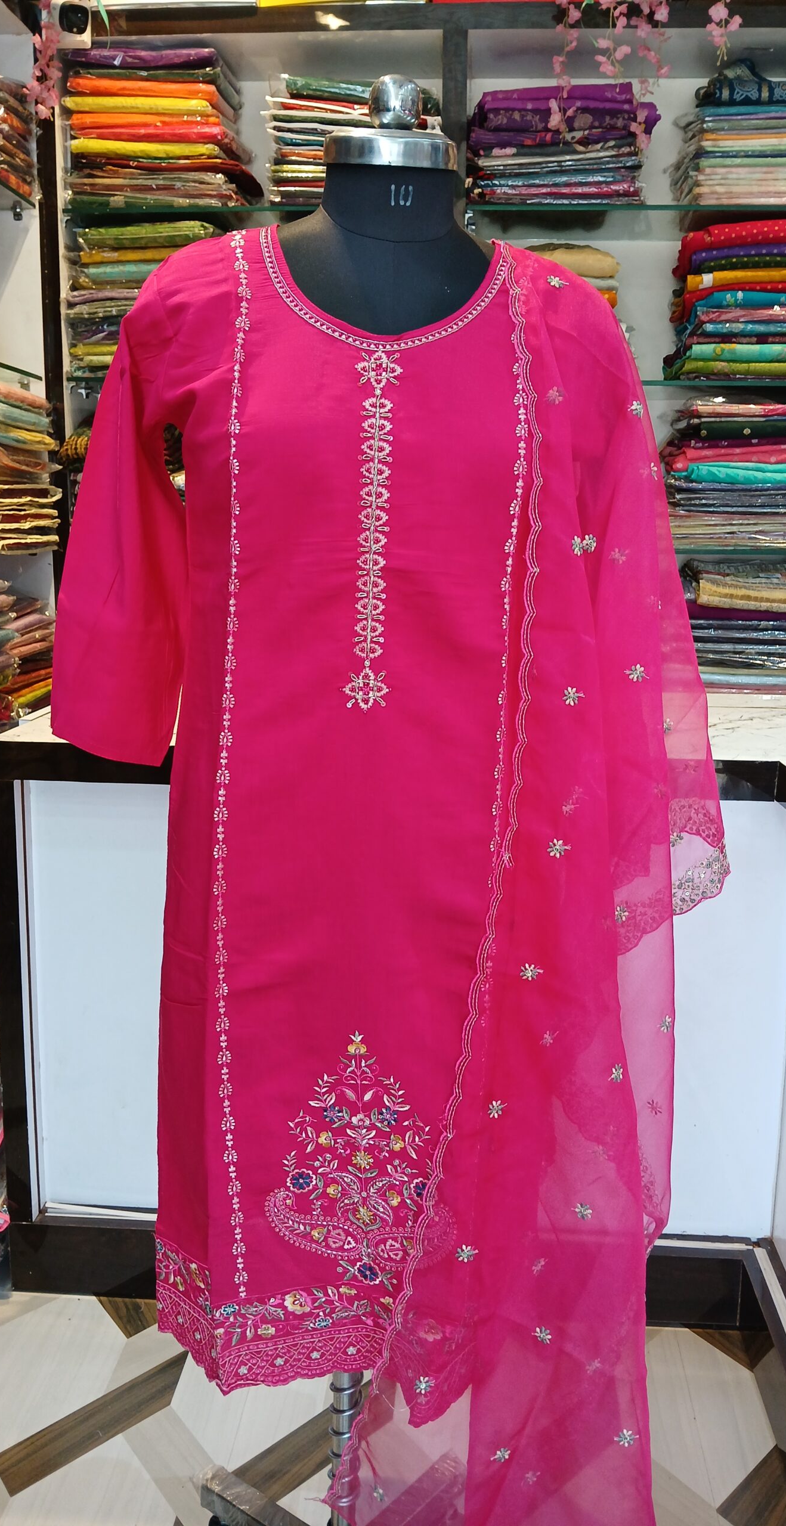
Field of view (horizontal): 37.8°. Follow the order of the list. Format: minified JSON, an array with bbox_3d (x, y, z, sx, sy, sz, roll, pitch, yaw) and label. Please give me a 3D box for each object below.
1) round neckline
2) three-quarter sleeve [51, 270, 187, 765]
[{"bbox_3d":[-0.007,-0.420,1.015,0.215,0.122,0.110,1,9,0],"label":"round neckline"},{"bbox_3d":[-0.258,-0.226,1.080,0.125,0.450,0.120,6,9,-1],"label":"three-quarter sleeve"}]

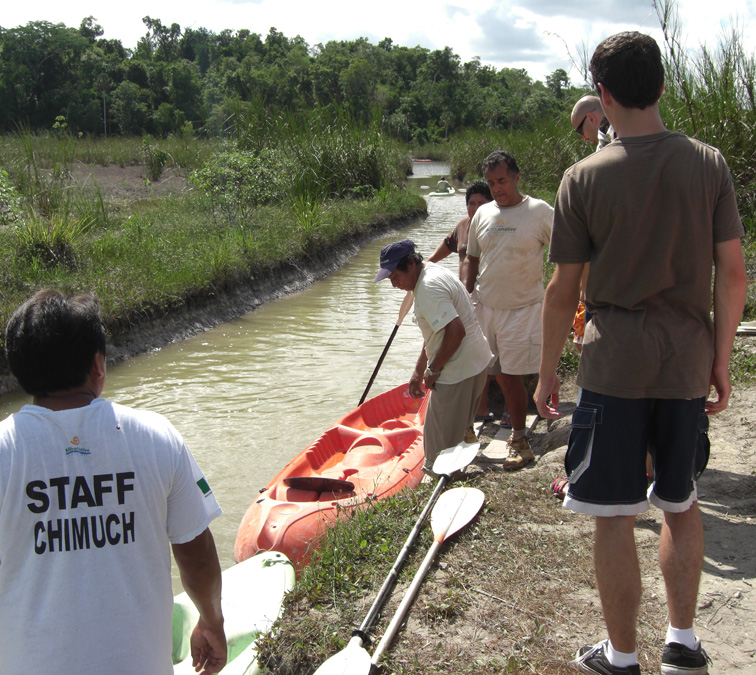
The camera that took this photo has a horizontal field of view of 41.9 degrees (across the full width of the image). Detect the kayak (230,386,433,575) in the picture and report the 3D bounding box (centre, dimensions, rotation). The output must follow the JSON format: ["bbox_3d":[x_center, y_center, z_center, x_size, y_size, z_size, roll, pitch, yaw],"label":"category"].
[{"bbox_3d":[-0.060,0.816,6.422,0.800,0.380,3.250,3,13,17],"label":"kayak"}]

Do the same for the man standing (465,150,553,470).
[{"bbox_3d":[0.710,-0.147,5.370,0.570,1.680,0.440,6,12,27],"label":"man standing"}]

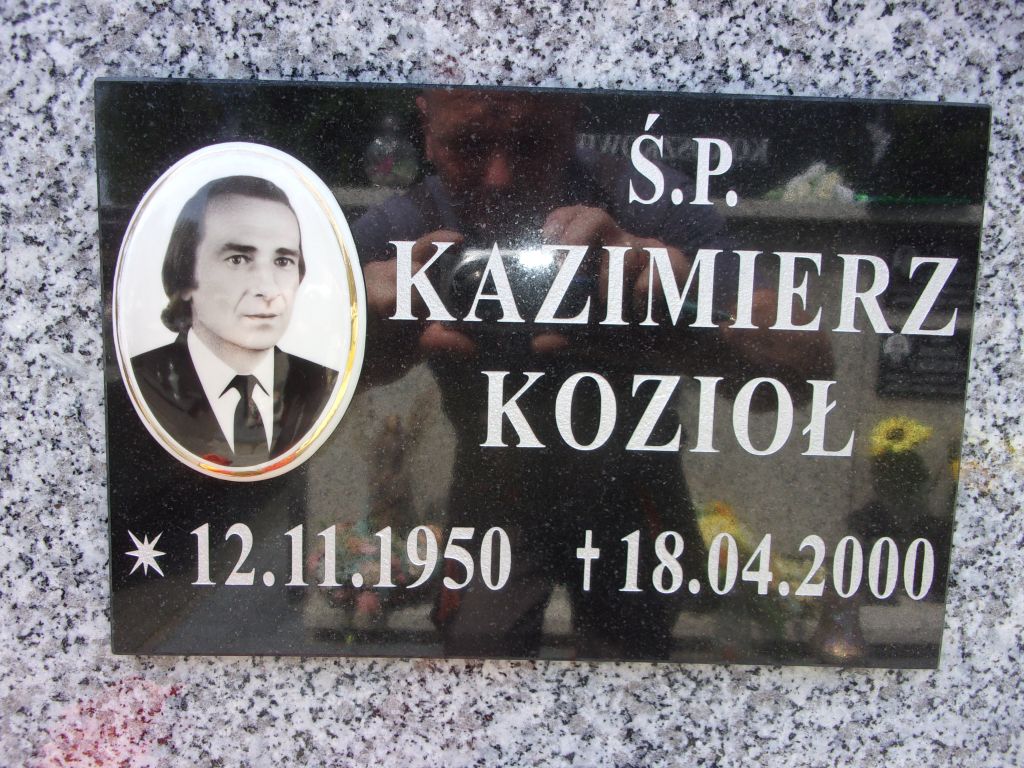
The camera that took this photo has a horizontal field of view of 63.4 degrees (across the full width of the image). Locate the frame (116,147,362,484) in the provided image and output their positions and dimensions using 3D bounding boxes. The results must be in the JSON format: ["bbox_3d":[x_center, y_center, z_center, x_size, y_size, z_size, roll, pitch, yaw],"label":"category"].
[{"bbox_3d":[-0.093,-0.023,0.282,0.087,0.117,0.010,4,7,-1],"label":"frame"}]

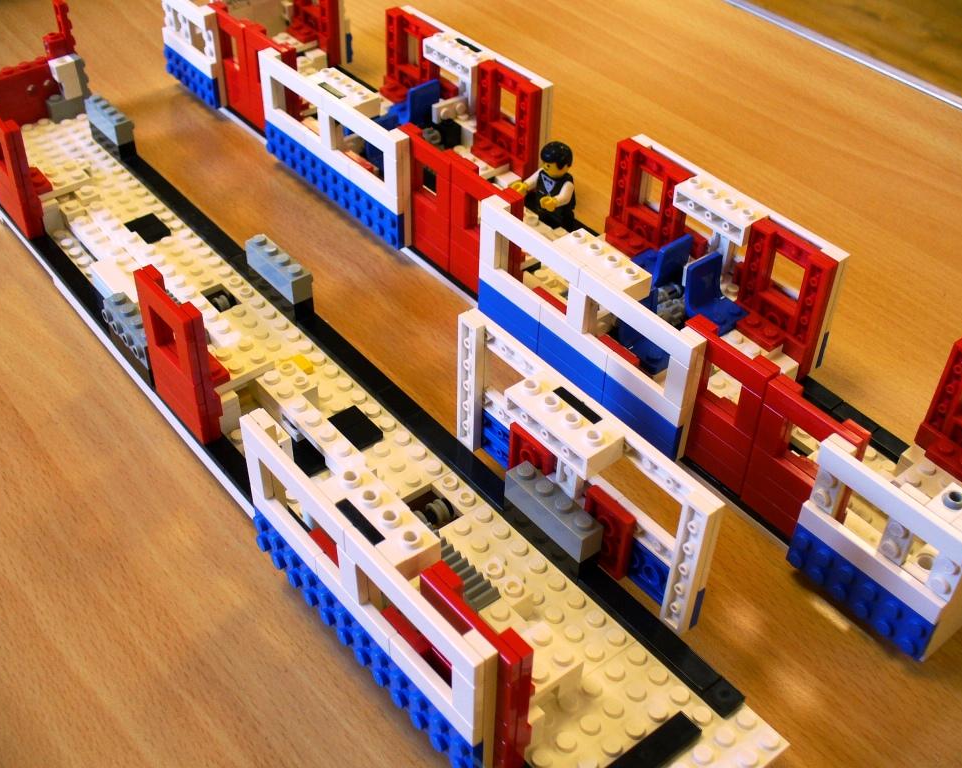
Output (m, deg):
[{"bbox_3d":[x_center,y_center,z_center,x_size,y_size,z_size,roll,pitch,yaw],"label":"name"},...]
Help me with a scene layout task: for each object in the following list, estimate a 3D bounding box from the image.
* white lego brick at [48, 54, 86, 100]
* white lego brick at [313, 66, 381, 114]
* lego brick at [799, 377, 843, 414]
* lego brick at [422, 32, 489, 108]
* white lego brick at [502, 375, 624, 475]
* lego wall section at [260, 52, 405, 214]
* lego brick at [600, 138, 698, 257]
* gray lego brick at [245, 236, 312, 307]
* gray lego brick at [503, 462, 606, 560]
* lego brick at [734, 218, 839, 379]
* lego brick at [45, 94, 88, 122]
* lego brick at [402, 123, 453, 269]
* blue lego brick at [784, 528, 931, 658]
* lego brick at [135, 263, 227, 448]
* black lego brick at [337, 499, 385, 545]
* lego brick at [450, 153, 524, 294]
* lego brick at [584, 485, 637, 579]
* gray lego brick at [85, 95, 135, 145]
[{"bbox_3d":[-0.181,-0.134,0.478,0.009,0.016,0.008,-28,50,-30],"label":"white lego brick"},{"bbox_3d":[-0.054,-0.114,0.432,0.013,0.010,0.032,-28,50,-29],"label":"white lego brick"},{"bbox_3d":[0.115,0.004,0.372,0.008,0.003,0.016,-28,50,-29],"label":"lego brick"},{"bbox_3d":[-0.010,-0.132,0.466,0.013,0.025,0.033,-28,50,-29],"label":"lego brick"},{"bbox_3d":[0.022,0.010,0.297,0.013,0.010,0.033,-28,50,-29],"label":"white lego brick"},{"bbox_3d":[-0.059,-0.101,0.431,0.006,0.032,0.096,-29,50,-28],"label":"lego wall section"},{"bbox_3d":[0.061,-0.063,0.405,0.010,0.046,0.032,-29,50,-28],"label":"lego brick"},{"bbox_3d":[-0.071,-0.041,0.385,0.009,0.011,0.032,-28,50,-30],"label":"gray lego brick"},{"bbox_3d":[0.021,0.036,0.321,0.008,0.011,0.033,-28,50,-29],"label":"gray lego brick"},{"bbox_3d":[0.102,-0.028,0.371,0.007,0.048,0.032,-28,50,-29],"label":"lego brick"},{"bbox_3d":[-0.196,-0.132,0.516,0.017,0.011,0.008,-28,50,-29],"label":"lego brick"},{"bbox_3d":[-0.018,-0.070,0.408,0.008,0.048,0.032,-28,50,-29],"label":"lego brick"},{"bbox_3d":[0.104,0.057,0.301,0.005,0.016,0.048,-29,50,-28],"label":"blue lego brick"},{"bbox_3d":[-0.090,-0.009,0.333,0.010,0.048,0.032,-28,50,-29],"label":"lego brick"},{"bbox_3d":[-0.028,0.034,0.260,0.003,0.004,0.016,-28,50,-29],"label":"black lego brick"},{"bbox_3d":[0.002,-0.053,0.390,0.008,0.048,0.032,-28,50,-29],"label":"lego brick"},{"bbox_3d":[0.035,0.041,0.303,0.003,0.024,0.016,-28,50,-29],"label":"lego brick"},{"bbox_3d":[-0.163,-0.117,0.484,0.009,0.011,0.032,-28,50,-29],"label":"gray lego brick"}]

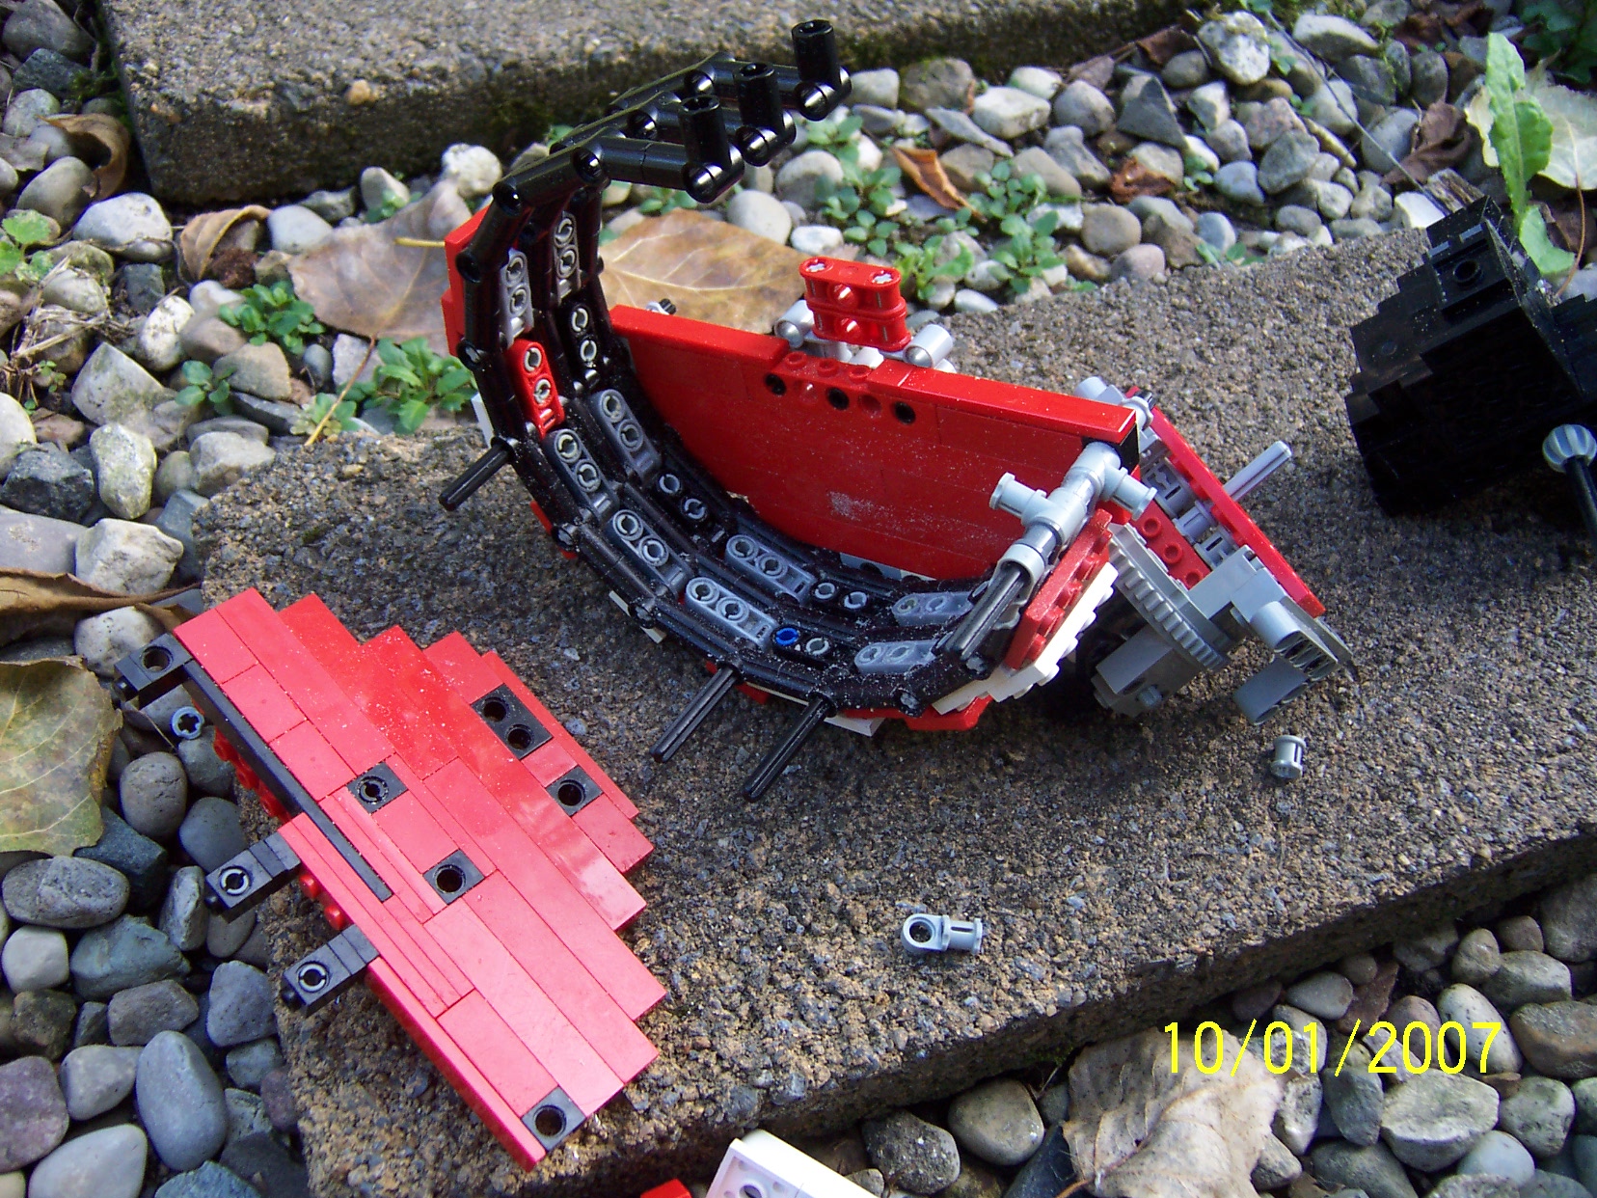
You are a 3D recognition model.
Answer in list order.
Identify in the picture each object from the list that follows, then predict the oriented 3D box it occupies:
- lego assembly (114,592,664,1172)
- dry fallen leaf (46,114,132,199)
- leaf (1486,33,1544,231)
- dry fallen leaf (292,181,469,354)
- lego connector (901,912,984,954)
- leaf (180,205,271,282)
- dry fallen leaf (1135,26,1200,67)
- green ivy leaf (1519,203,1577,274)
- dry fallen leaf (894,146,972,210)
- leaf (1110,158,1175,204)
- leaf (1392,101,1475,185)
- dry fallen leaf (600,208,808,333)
[{"bbox_3d":[-0.078,0.050,0.308,0.128,0.016,0.079,46,50,12],"label":"lego assembly"},{"bbox_3d":[-0.218,-0.137,0.470,0.026,0.018,0.027,1,53,-1],"label":"dry fallen leaf"},{"bbox_3d":[0.224,-0.144,0.476,0.020,0.036,0.046,1,53,-1],"label":"leaf"},{"bbox_3d":[-0.119,-0.094,0.438,0.055,0.018,0.060,26,56,16],"label":"dry fallen leaf"},{"bbox_3d":[0.029,0.068,0.308,0.016,0.007,0.007,5,53,1],"label":"lego connector"},{"bbox_3d":[-0.168,-0.104,0.446,0.027,0.016,0.025,1,53,-1],"label":"leaf"},{"bbox_3d":[0.127,-0.191,0.528,0.021,0.012,0.020,1,53,-1],"label":"dry fallen leaf"},{"bbox_3d":[0.227,-0.108,0.463,0.018,0.014,0.021,1,53,-1],"label":"green ivy leaf"},{"bbox_3d":[0.042,-0.133,0.481,0.014,0.010,0.034,-33,61,-24],"label":"dry fallen leaf"},{"bbox_3d":[0.109,-0.132,0.483,0.020,0.010,0.017,1,53,-1],"label":"leaf"},{"bbox_3d":[0.207,-0.148,0.496,0.027,0.016,0.029,1,53,-1],"label":"leaf"},{"bbox_3d":[-0.029,-0.094,0.444,0.063,0.012,0.058,1,53,-1],"label":"dry fallen leaf"}]

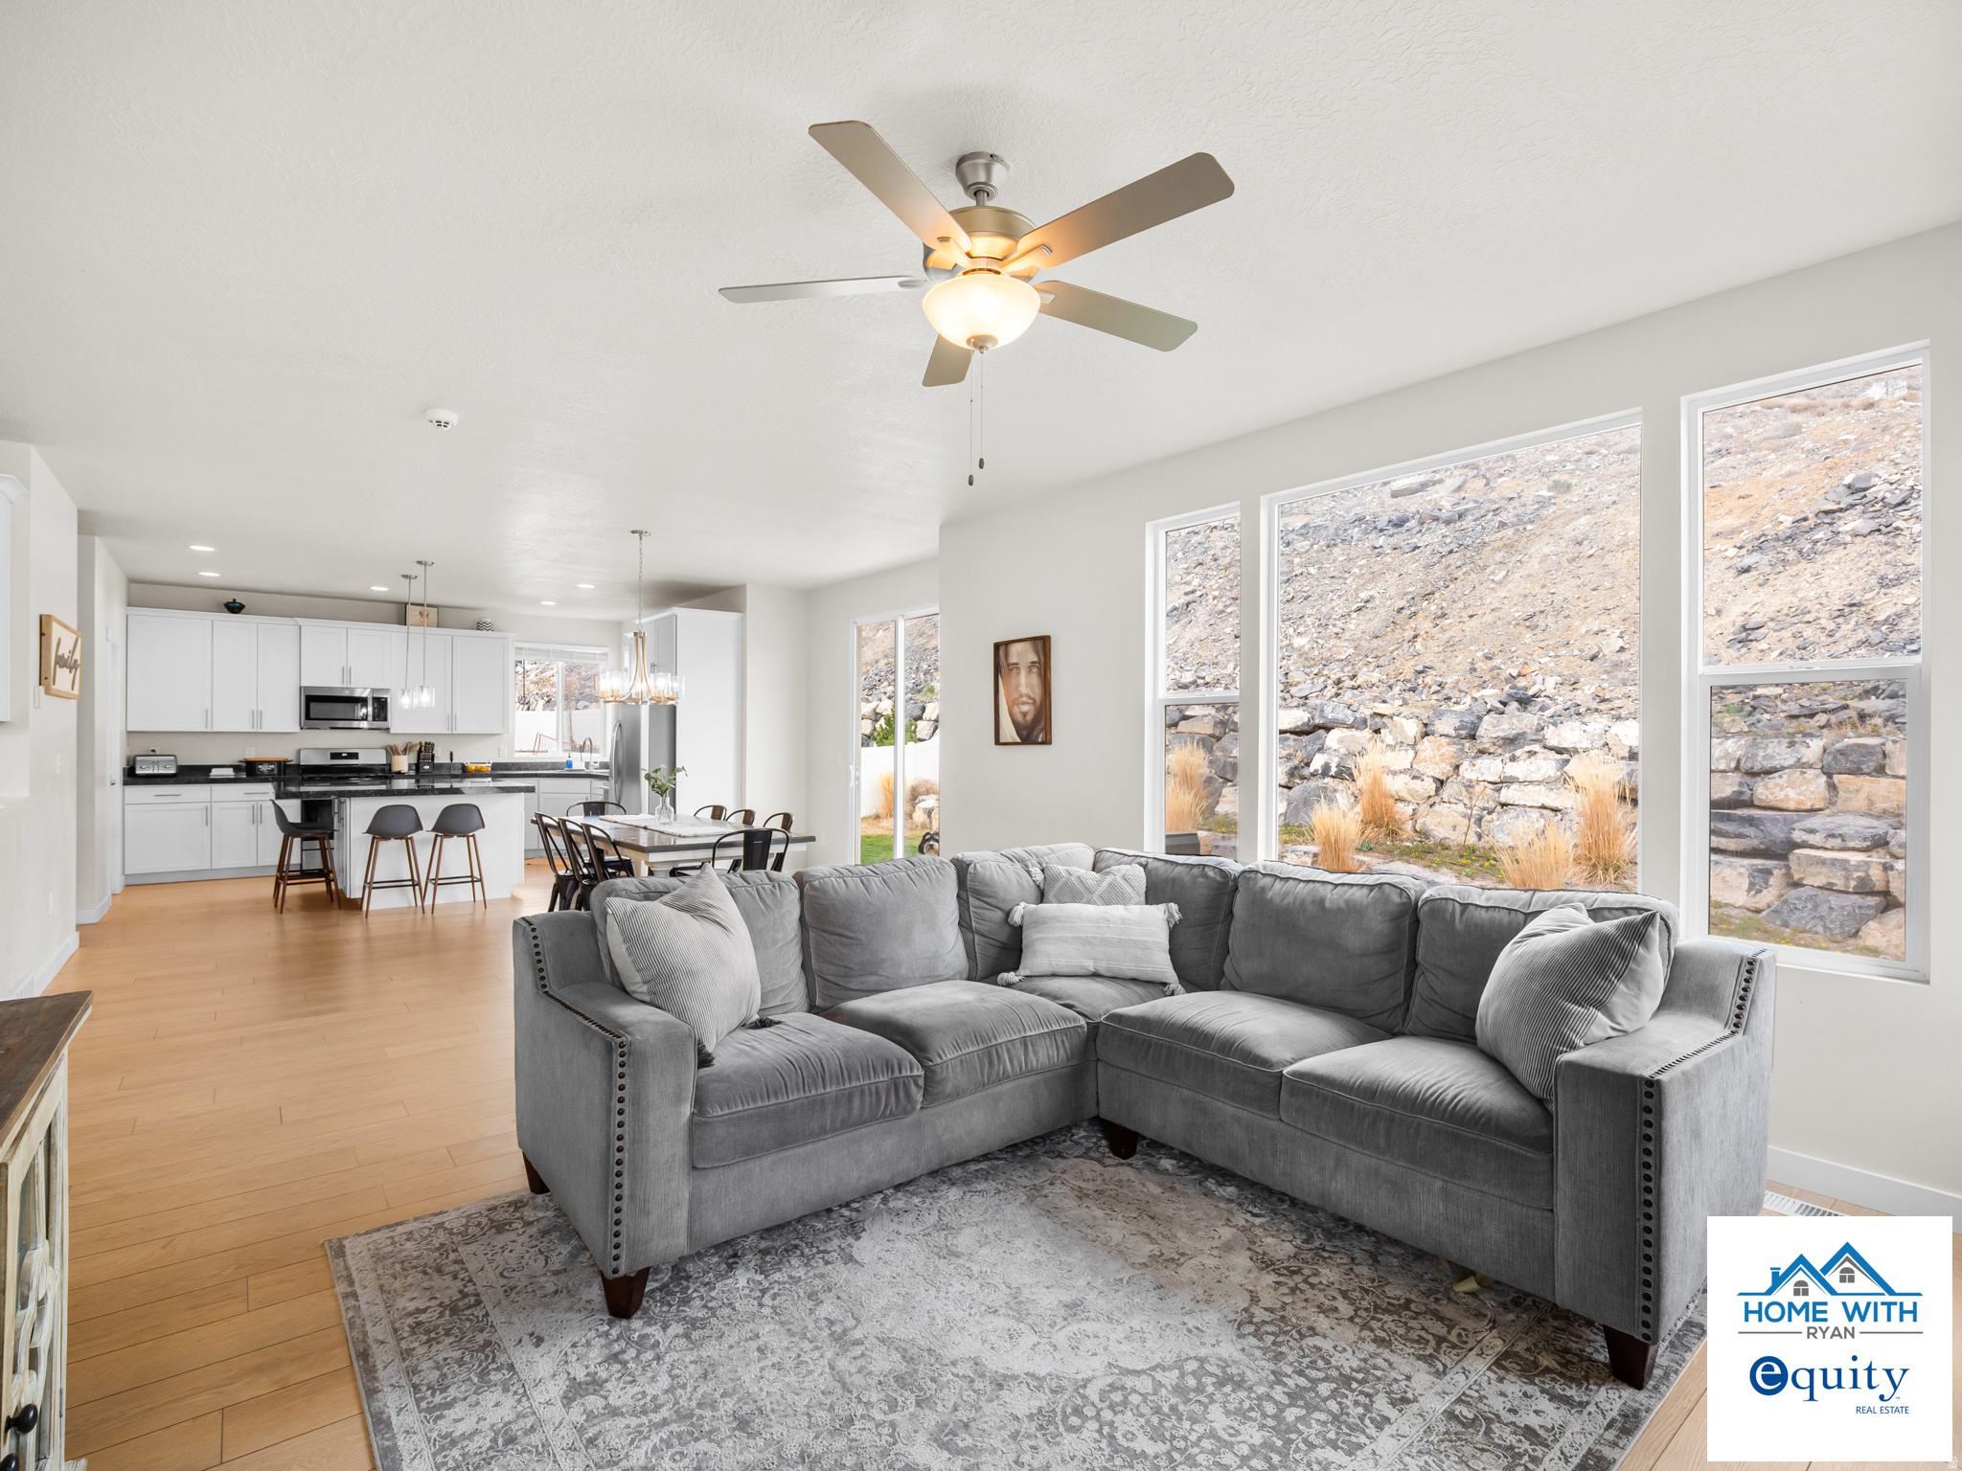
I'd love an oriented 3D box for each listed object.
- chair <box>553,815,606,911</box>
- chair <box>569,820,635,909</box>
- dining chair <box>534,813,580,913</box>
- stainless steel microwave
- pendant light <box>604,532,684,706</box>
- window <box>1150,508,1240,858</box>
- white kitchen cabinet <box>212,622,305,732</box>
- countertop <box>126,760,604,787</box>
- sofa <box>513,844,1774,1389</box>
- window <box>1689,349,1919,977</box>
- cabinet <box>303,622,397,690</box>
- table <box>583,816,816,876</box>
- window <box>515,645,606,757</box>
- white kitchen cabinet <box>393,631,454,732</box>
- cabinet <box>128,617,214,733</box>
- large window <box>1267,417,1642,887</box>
[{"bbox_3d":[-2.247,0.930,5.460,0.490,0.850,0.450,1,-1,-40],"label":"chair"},{"bbox_3d":[-2.165,0.945,5.502,0.480,0.850,0.440,0,0,-40],"label":"chair"},{"bbox_3d":[-2.757,0.944,6.158,0.480,0.850,0.440,0,0,-40],"label":"dining chair"},{"bbox_3d":[-6.539,-0.266,9.321,0.753,0.420,0.400,1,-1,-40],"label":"stainless steel microwave"},{"bbox_3d":[-2.295,-0.804,6.085,0.560,1.170,0.560,1,-1,-40],"label":"pendant light"},{"bbox_3d":[1.042,-0.202,4.495,0.120,1.800,0.560,1,-1,-40],"label":"window"},{"bbox_3d":[-7.098,-0.569,8.889,0.678,1.075,0.340,1,-1,-40],"label":"white kitchen cabinet"},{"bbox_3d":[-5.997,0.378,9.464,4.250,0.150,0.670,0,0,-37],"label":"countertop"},{"bbox_3d":[0.338,0.904,2.604,2.520,0.890,2.530,1,-1,-40],"label":"sofa"},{"bbox_3d":[2.496,-0.207,2.770,0.120,1.800,0.553,1,-1,-40],"label":"window"},{"bbox_3d":[-6.491,-0.790,9.292,0.770,0.635,0.340,0,0,-37],"label":"cabinet"},{"bbox_3d":[-2.061,0.978,5.820,1.000,0.765,2.120,1,-1,-40],"label":"table"},{"bbox_3d":[-4.940,-0.398,10.704,1.020,1.320,0.110,0,0,-37],"label":"window"},{"bbox_3d":[-6.048,-0.548,9.774,0.569,1.075,0.340,1,-1,-40],"label":"white kitchen cabinet"},{"bbox_3d":[-7.561,-0.562,8.492,0.595,1.070,0.340,0,0,-37],"label":"cabinet"},{"bbox_3d":[1.794,-0.222,3.679,0.110,1.780,1.510,0,0,-37],"label":"large window"}]

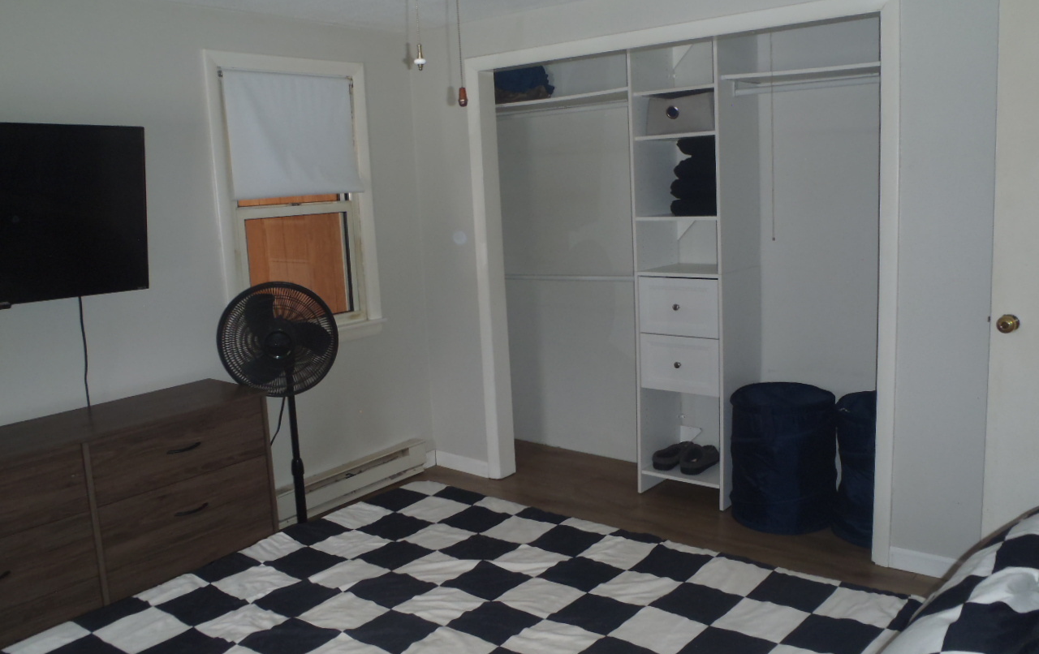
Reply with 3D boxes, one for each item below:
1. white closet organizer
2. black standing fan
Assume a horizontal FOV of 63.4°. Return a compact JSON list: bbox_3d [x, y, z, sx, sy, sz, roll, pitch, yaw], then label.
[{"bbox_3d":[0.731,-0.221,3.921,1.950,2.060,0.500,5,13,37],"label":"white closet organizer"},{"bbox_3d":[-0.905,0.412,3.379,0.460,1.170,0.390,-6,10,-16],"label":"black standing fan"}]

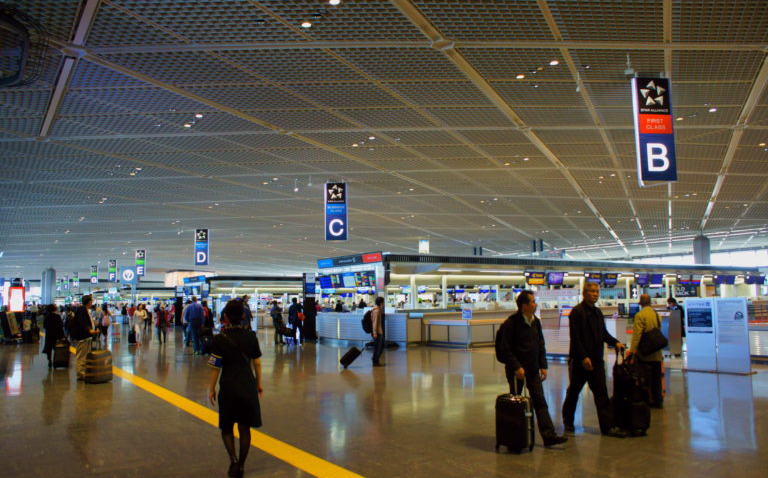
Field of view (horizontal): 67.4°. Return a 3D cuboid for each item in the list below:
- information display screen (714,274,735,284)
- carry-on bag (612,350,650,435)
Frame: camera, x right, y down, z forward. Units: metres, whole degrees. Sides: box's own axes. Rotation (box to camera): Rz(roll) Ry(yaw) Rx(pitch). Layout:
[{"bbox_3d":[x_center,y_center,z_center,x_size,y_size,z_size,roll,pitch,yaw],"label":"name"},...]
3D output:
[{"bbox_3d":[22.759,2.703,38.444,2.100,0.580,0.160,4,-8,-32],"label":"information display screen"},{"bbox_3d":[3.084,1.881,7.182,0.370,0.980,0.280,1,-7,-6],"label":"carry-on bag"}]

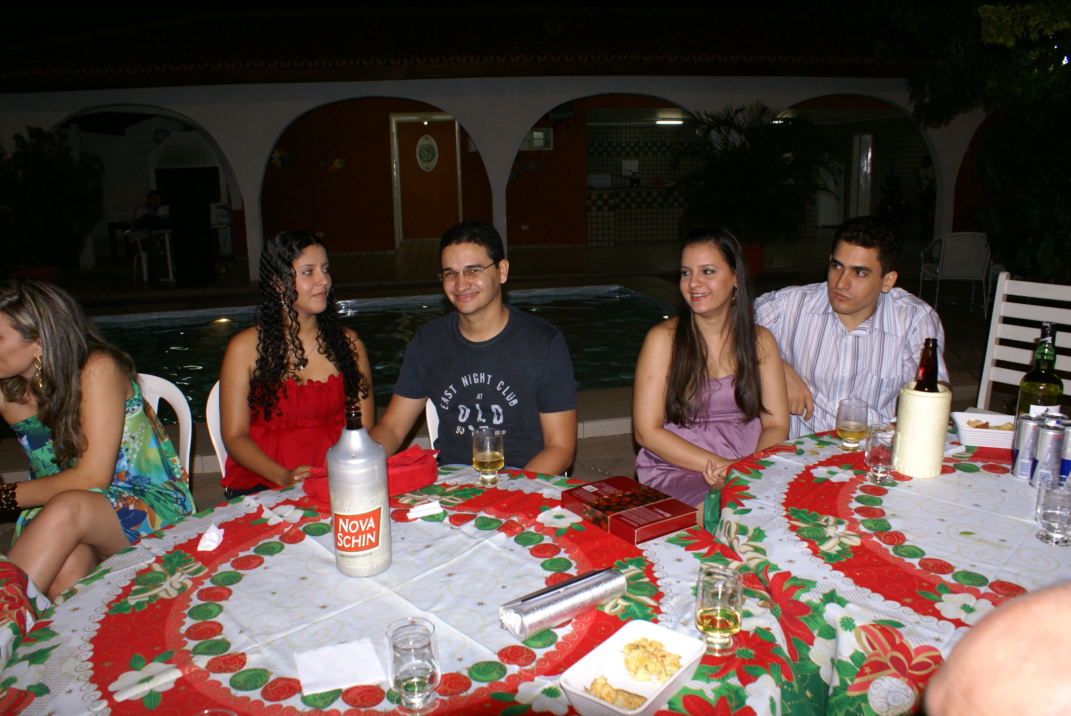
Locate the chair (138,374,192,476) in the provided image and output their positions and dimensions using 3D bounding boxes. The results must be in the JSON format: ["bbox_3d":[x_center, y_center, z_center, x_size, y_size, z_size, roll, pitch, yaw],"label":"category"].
[{"bbox_3d":[-1.155,0.541,2.061,0.460,0.880,0.530,6,15,29],"label":"chair"}]

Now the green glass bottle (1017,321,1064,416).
[{"bbox_3d":[1.187,0.069,1.893,0.089,0.308,0.089,7,15,31],"label":"green glass bottle"}]

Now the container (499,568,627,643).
[{"bbox_3d":[0.046,0.369,1.222,0.200,0.037,0.053,-10,15,-35],"label":"container"}]

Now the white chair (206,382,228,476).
[{"bbox_3d":[-0.646,0.494,2.227,0.440,0.870,0.500,-5,14,-19],"label":"white chair"}]

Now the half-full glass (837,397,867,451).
[{"bbox_3d":[0.757,0.164,1.921,0.067,0.112,0.067,4,13,22],"label":"half-full glass"}]

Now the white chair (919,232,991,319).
[{"bbox_3d":[4.208,-0.846,8.135,0.530,0.840,0.580,0,12,6],"label":"white chair"}]

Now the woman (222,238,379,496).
[{"bbox_3d":[-0.553,0.345,1.992,0.460,1.270,0.720,-7,15,-23],"label":"woman"}]

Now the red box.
[{"bbox_3d":[0.180,0.293,1.572,0.156,0.032,0.225,-9,15,-33],"label":"red box"}]

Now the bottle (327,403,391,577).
[{"bbox_3d":[-0.302,0.220,1.369,0.094,0.288,0.094,-4,13,-13],"label":"bottle"}]

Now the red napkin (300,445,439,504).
[{"bbox_3d":[-0.365,0.254,1.796,0.295,0.070,0.150,-5,14,-15],"label":"red napkin"}]

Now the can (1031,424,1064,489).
[{"bbox_3d":[1.056,0.202,1.664,0.053,0.135,0.053,7,15,33],"label":"can"}]

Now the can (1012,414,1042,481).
[{"bbox_3d":[1.048,0.191,1.714,0.053,0.135,0.053,7,15,32],"label":"can"}]

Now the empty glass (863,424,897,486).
[{"bbox_3d":[0.742,0.206,1.725,0.067,0.112,0.067,4,13,24],"label":"empty glass"}]

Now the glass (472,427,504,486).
[{"bbox_3d":[-0.102,0.217,1.756,0.068,0.112,0.068,-2,12,-4],"label":"glass"}]

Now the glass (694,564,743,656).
[{"bbox_3d":[0.268,0.370,1.170,0.067,0.112,0.067,2,14,14],"label":"glass"}]

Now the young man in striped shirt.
[{"bbox_3d":[0.785,0.286,2.107,0.570,1.290,0.780,3,13,16],"label":"young man in striped shirt"}]

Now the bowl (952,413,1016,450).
[{"bbox_3d":[1.135,0.186,1.986,0.185,0.052,0.122,3,14,16],"label":"bowl"}]

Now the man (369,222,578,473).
[{"bbox_3d":[-0.143,0.334,1.960,0.530,1.290,0.700,0,13,4],"label":"man"}]

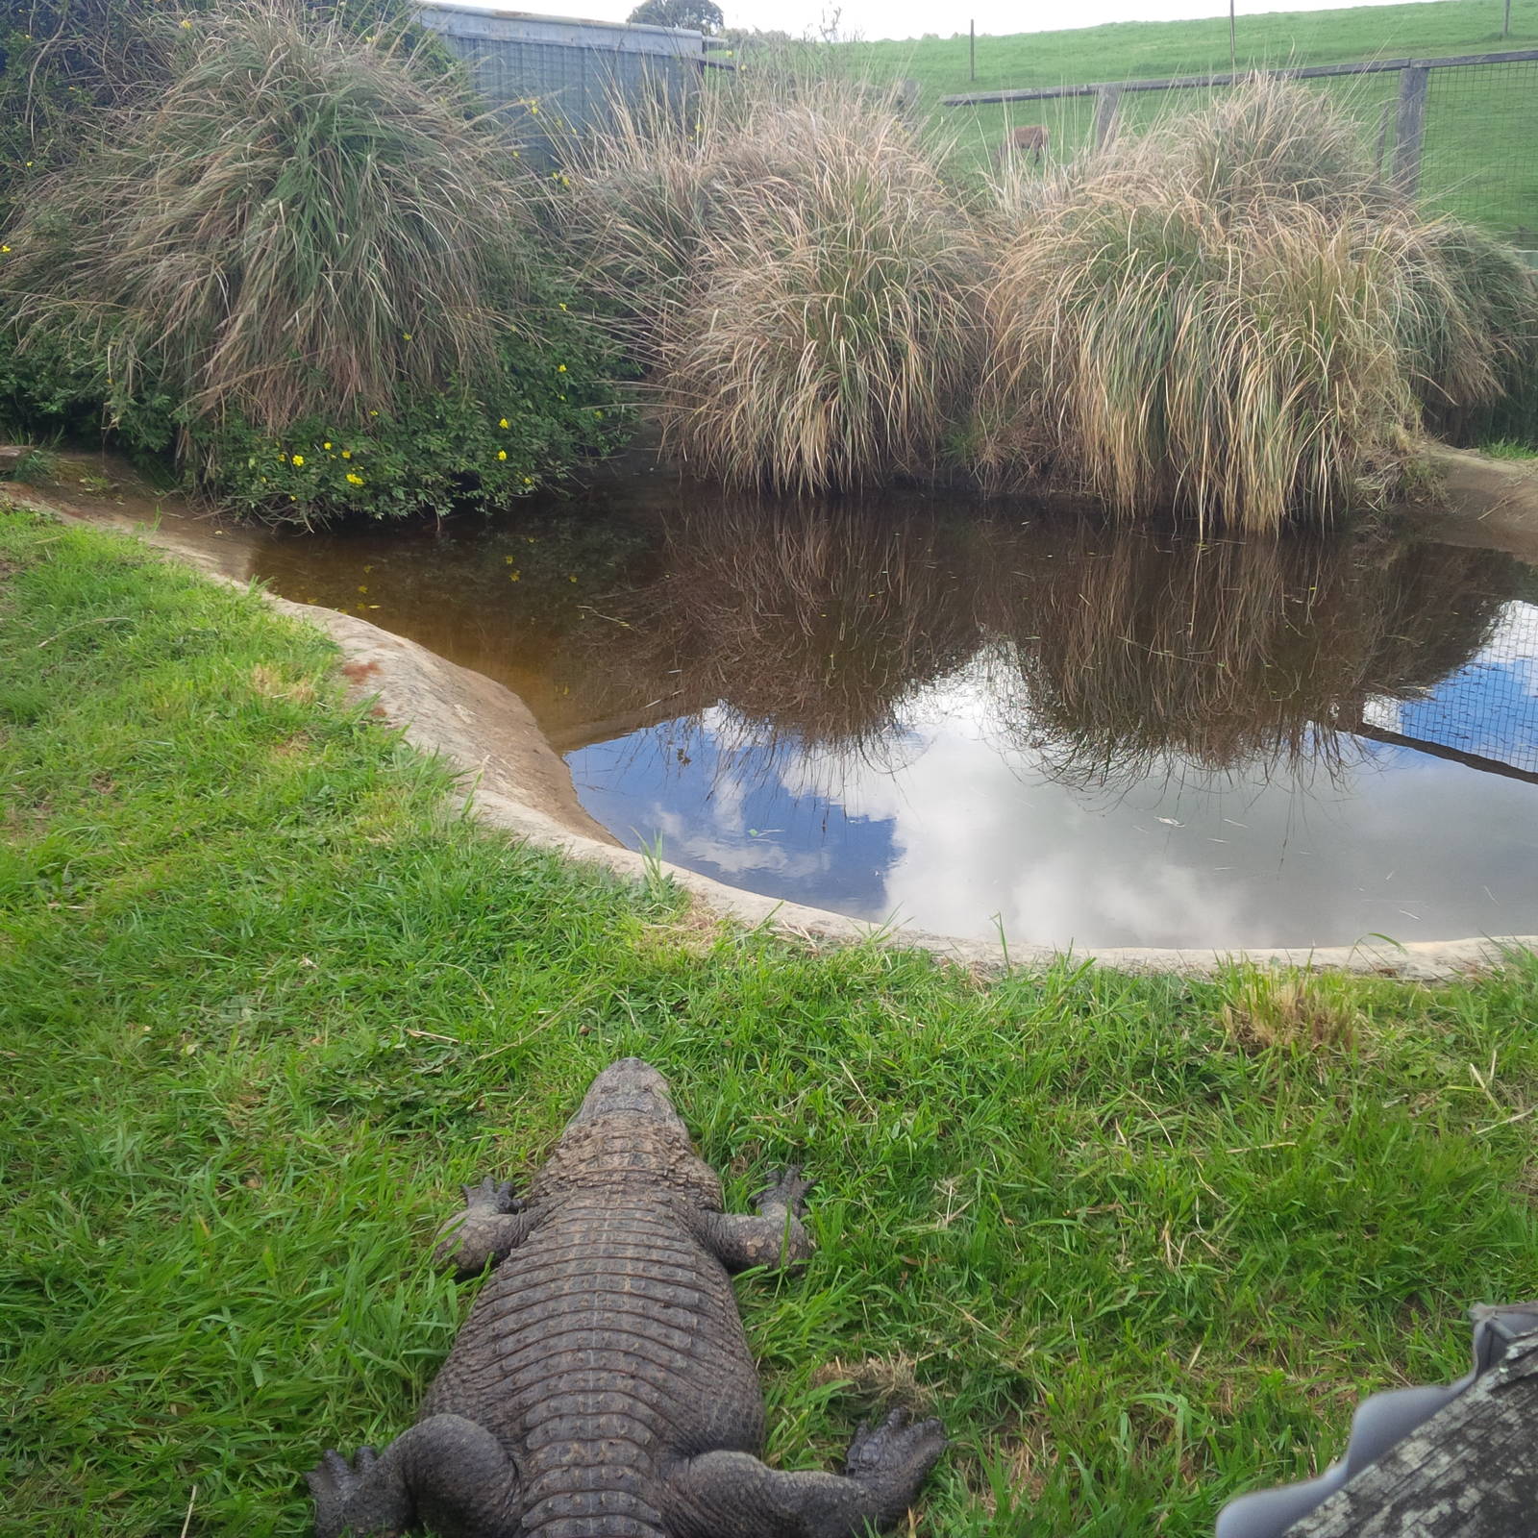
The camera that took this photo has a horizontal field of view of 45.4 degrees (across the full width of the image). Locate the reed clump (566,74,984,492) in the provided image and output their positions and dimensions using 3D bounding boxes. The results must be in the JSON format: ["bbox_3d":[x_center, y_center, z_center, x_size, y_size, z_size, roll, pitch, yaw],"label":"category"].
[{"bbox_3d":[0.030,-2.350,8.750,1.950,1.720,1.900,0,17,0],"label":"reed clump"}]

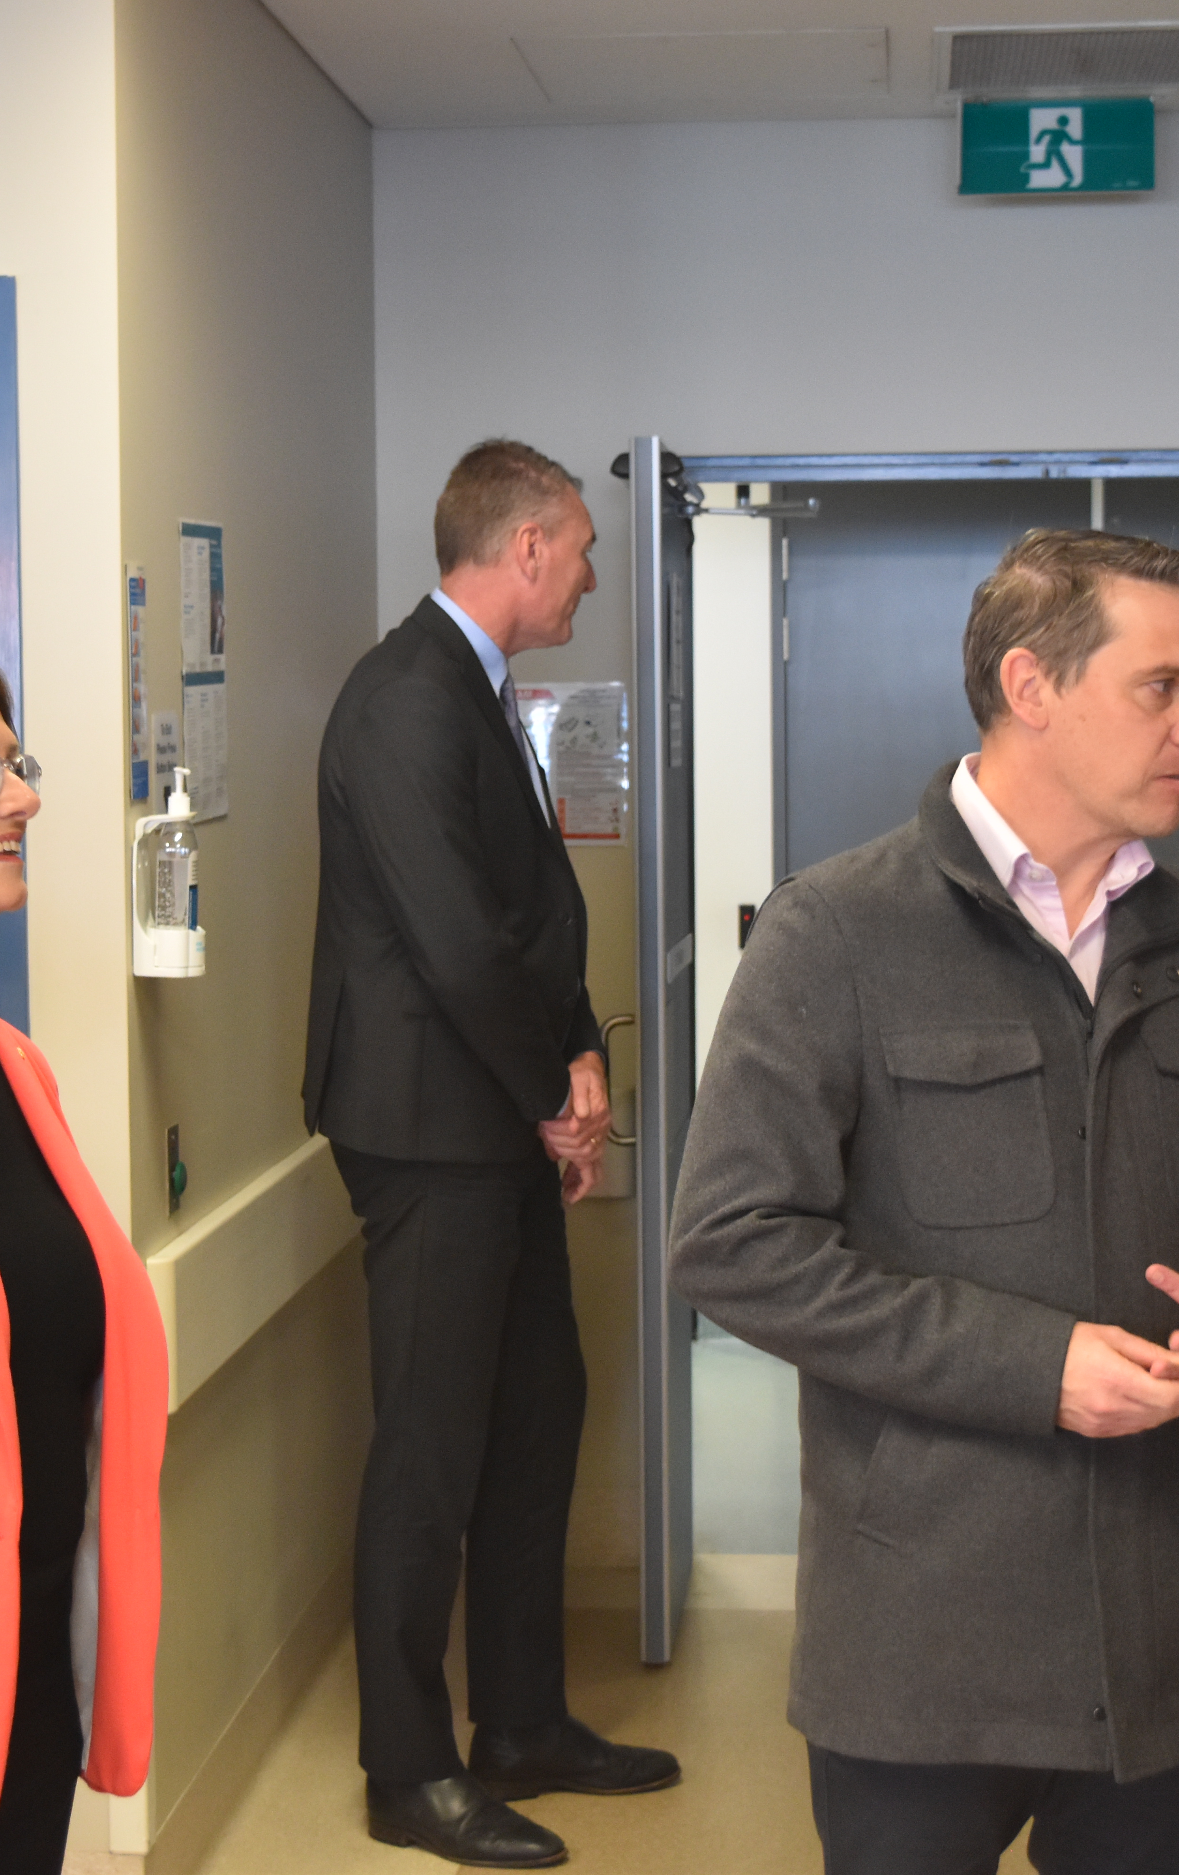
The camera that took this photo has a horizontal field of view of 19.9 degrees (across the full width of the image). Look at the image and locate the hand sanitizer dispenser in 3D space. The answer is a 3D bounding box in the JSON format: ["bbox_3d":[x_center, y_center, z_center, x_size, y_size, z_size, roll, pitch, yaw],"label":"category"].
[{"bbox_3d":[-0.528,-0.085,4.255,0.085,0.266,0.090,0,3,5],"label":"hand sanitizer dispenser"}]

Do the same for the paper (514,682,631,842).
[{"bbox_3d":[-0.037,-0.318,6.182,0.216,0.302,0.008,0,4,5],"label":"paper"}]

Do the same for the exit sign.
[{"bbox_3d":[0.832,-1.408,5.958,0.338,0.165,0.050,0,3,5],"label":"exit sign"}]

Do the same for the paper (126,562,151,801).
[{"bbox_3d":[-0.565,-0.321,4.251,0.008,0.300,0.145,0,4,5],"label":"paper"}]

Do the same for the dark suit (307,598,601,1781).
[{"bbox_3d":[-0.187,0.365,4.804,0.400,1.680,0.520,-1,3,-3],"label":"dark suit"}]

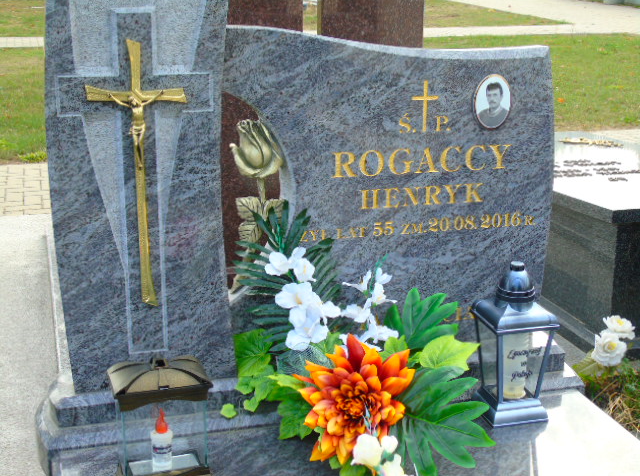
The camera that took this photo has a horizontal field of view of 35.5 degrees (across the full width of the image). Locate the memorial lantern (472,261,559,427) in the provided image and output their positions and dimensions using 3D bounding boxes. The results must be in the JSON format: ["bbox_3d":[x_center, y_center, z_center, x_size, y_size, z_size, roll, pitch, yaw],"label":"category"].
[{"bbox_3d":[0.379,0.198,1.959,0.128,0.310,0.128,-4,16,-14],"label":"memorial lantern"}]

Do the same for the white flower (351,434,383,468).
[{"bbox_3d":[0.080,0.366,1.720,0.053,0.052,0.050,1,16,3],"label":"white flower"}]

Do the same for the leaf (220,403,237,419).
[{"bbox_3d":[-0.177,0.334,1.930,0.031,0.030,0.014,-1,16,-5],"label":"leaf"}]

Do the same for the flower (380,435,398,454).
[{"bbox_3d":[0.120,0.358,1.730,0.031,0.031,0.029,2,16,4],"label":"flower"}]

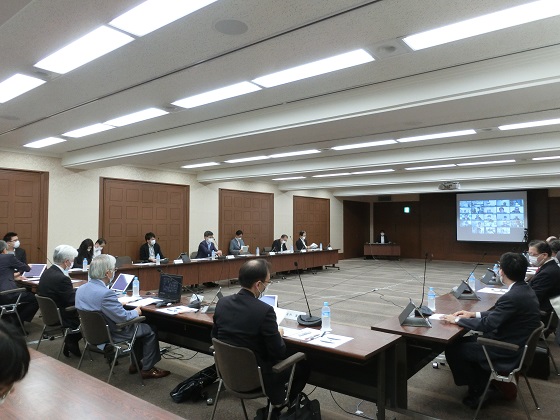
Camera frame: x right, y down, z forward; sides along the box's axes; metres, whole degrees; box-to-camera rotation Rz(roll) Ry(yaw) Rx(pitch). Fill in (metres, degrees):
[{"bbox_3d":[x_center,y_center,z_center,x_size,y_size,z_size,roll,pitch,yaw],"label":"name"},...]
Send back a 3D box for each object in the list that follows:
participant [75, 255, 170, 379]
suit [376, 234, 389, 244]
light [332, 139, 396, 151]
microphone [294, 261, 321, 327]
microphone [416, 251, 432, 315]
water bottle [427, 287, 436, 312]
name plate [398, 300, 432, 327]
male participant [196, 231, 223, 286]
[{"bbox_3d":[-1.387,1.031,3.714,0.500,1.270,0.860,-1,-3,31],"label":"participant"},{"bbox_3d":[4.572,1.404,17.900,0.530,0.660,0.420,0,-2,15],"label":"suit"},{"bbox_3d":[1.509,-1.169,7.277,1.210,0.060,0.255,-2,-3,37],"label":"light"},{"bbox_3d":[0.200,0.688,3.325,0.180,0.510,0.260,-2,-3,37],"label":"microphone"},{"bbox_3d":[1.350,0.688,3.775,0.190,0.550,0.180,-2,-3,37],"label":"microphone"},{"bbox_3d":[1.451,0.857,3.865,0.067,0.220,0.067,-2,-3,37],"label":"water bottle"},{"bbox_3d":[1.125,0.870,3.386,0.220,0.160,0.260,0,-2,10],"label":"name plate"},{"bbox_3d":[-1.734,1.196,10.105,0.780,1.340,0.550,-1,-2,38],"label":"male participant"}]

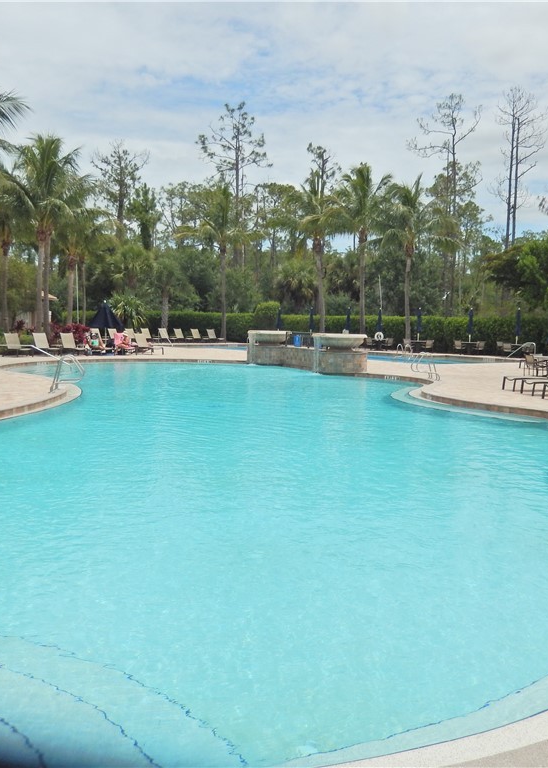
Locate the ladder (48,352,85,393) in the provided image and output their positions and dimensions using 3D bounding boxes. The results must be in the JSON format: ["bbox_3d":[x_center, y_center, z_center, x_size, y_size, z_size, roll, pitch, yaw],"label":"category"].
[{"bbox_3d":[-4.926,-0.256,17.702,0.850,0.880,0.650,0,5,-6],"label":"ladder"}]

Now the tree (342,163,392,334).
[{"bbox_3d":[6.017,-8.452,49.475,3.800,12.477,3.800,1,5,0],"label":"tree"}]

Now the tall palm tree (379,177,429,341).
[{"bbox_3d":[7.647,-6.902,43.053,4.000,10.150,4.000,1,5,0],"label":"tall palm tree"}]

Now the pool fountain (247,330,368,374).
[{"bbox_3d":[1.173,-1.366,29.991,2.000,1.450,7.100,-2,5,-27],"label":"pool fountain"}]

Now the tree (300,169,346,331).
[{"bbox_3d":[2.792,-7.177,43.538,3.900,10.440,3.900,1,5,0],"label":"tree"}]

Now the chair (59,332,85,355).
[{"bbox_3d":[-9.704,-1.932,36.122,1.606,1.061,0.665,5,6,42],"label":"chair"}]

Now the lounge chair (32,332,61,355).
[{"bbox_3d":[-10.348,-1.787,33.786,0.680,1.000,1.700,-4,7,-45],"label":"lounge chair"}]

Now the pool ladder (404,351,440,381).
[{"bbox_3d":[4.736,-0.541,23.062,0.760,0.870,0.600,0,5,-11],"label":"pool ladder"}]

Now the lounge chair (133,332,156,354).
[{"bbox_3d":[-6.523,-2.071,38.542,0.665,1.065,1.599,-4,6,-45],"label":"lounge chair"}]

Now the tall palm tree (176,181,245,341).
[{"bbox_3d":[-4.692,-9.566,58.905,6.000,12.400,6.000,1,5,0],"label":"tall palm tree"}]

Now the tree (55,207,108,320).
[{"bbox_3d":[-11.605,-6.445,44.125,3.900,8.390,3.900,1,5,0],"label":"tree"}]

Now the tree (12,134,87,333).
[{"bbox_3d":[-12.501,-7.770,40.503,4.700,11.700,4.700,1,5,0],"label":"tree"}]

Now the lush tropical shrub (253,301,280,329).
[{"bbox_3d":[-0.617,-4.529,54.814,2.000,3.200,2.000,1,5,0],"label":"lush tropical shrub"}]

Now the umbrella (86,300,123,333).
[{"bbox_3d":[-8.182,-2.735,35.909,1.850,2.600,1.850,1,5,0],"label":"umbrella"}]

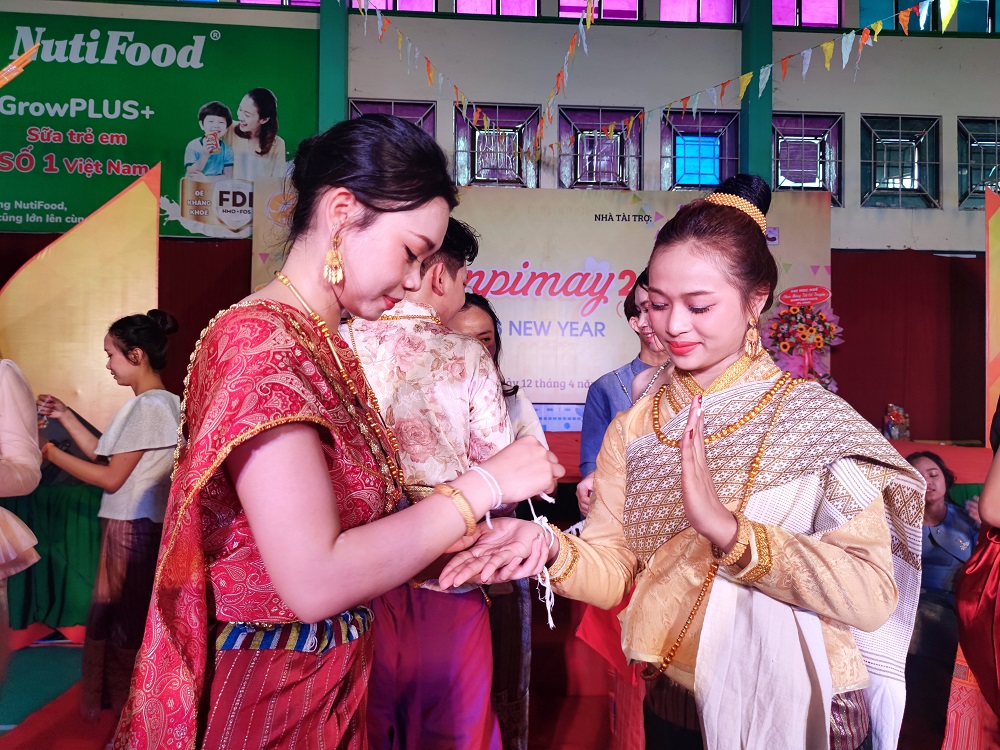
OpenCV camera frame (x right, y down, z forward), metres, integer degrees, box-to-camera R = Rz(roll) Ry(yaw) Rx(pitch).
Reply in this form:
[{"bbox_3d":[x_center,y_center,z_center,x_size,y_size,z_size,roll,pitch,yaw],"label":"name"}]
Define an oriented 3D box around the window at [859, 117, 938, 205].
[{"bbox_3d":[4.109,-2.186,7.100,0.820,0.970,0.120,0,-1,-3],"label":"window"}]

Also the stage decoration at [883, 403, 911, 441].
[{"bbox_3d":[3.660,0.439,6.400,0.250,0.330,0.190,0,-1,3],"label":"stage decoration"}]

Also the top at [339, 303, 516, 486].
[{"bbox_3d":[-0.184,0.052,1.530,0.440,0.460,0.280,0,-1,11],"label":"top"}]

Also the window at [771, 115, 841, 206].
[{"bbox_3d":[3.102,-2.188,7.050,0.790,0.960,0.120,0,-1,-3],"label":"window"}]

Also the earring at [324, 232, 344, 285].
[{"bbox_3d":[-0.186,-0.129,0.780,0.022,0.058,0.012,0,-1,-6],"label":"earring"}]

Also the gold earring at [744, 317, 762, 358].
[{"bbox_3d":[0.349,-0.052,0.955,0.024,0.056,0.012,1,-1,-11],"label":"gold earring"}]

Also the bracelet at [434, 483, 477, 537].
[{"bbox_3d":[-0.050,0.148,0.755,0.012,0.067,0.062,-37,0,-33],"label":"bracelet"}]

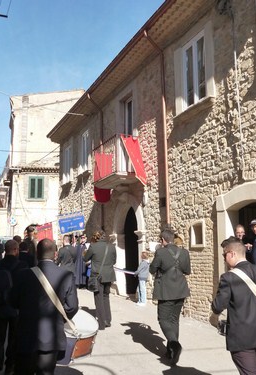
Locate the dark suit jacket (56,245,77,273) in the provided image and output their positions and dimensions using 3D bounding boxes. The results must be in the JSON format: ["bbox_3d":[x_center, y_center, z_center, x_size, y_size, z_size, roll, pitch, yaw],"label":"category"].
[{"bbox_3d":[-1.467,1.749,11.059,0.520,0.750,0.340,2,-7,-18],"label":"dark suit jacket"}]

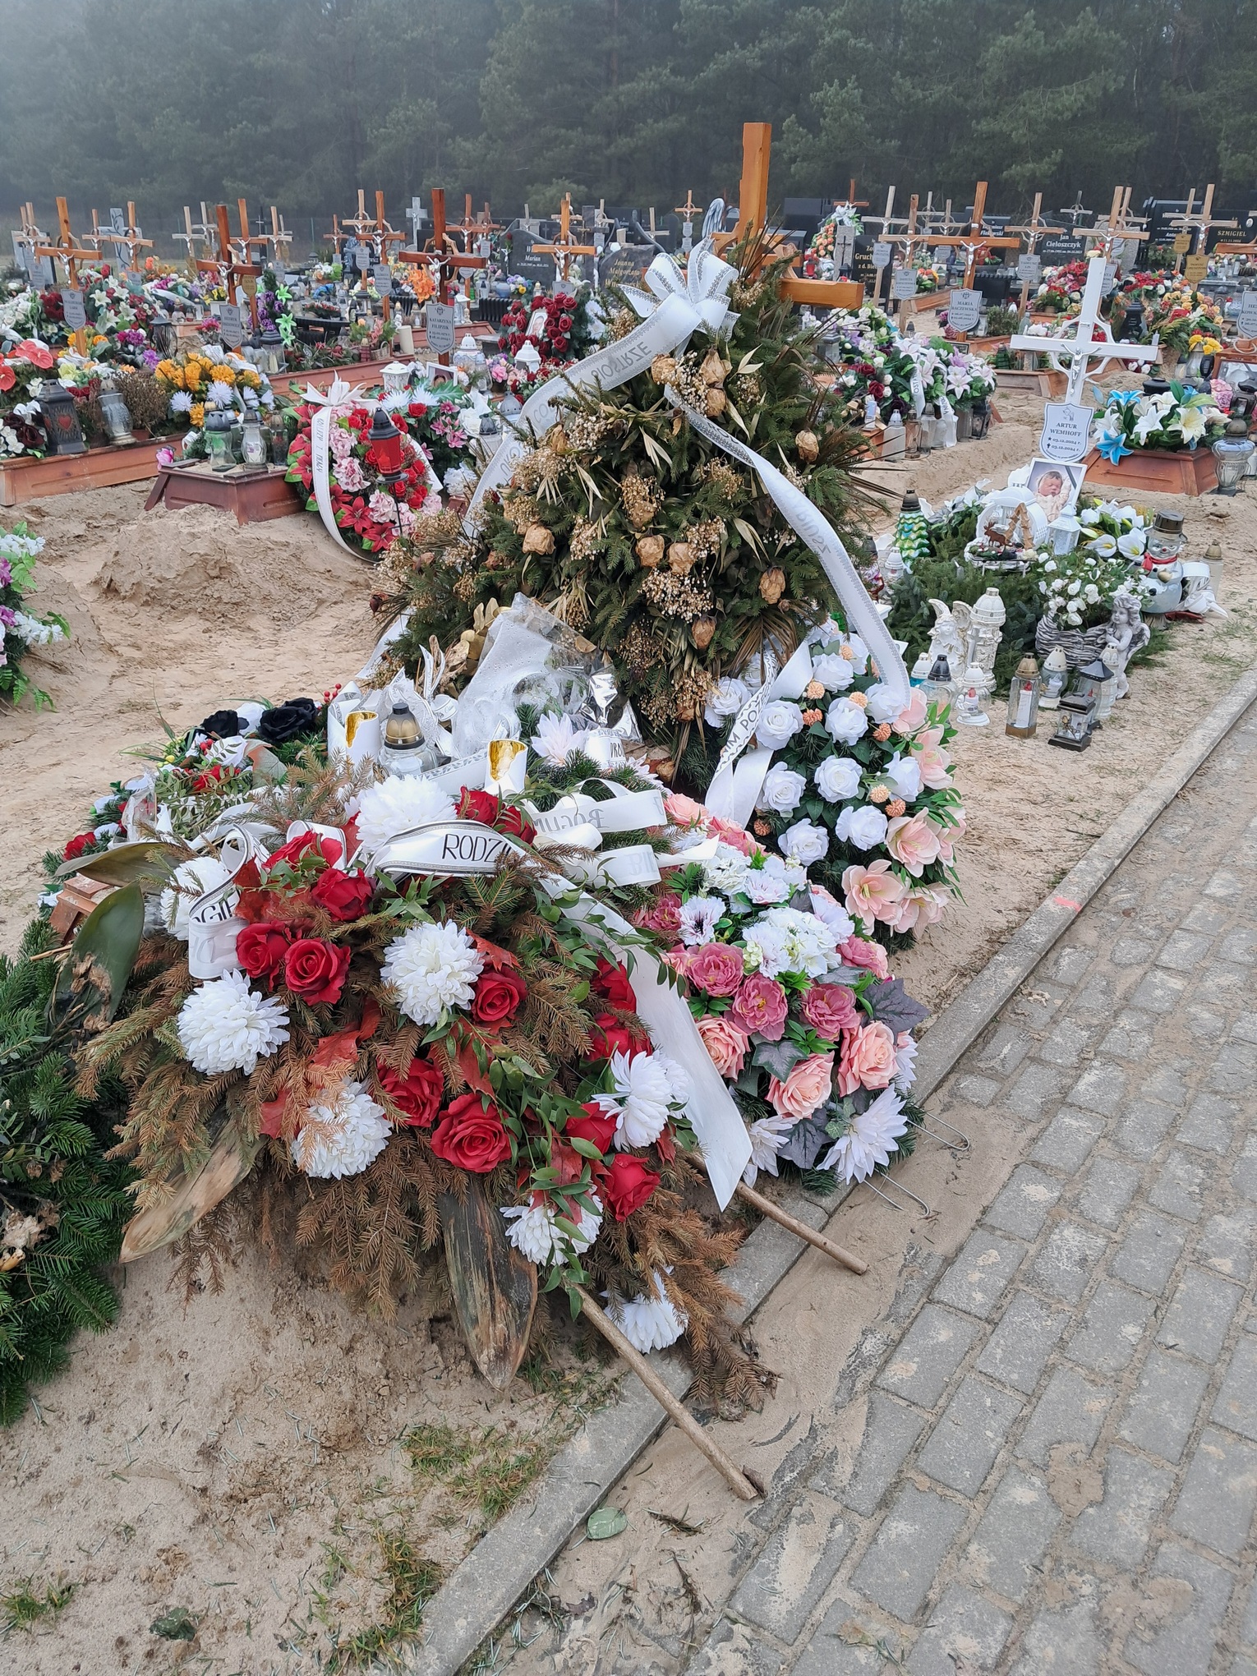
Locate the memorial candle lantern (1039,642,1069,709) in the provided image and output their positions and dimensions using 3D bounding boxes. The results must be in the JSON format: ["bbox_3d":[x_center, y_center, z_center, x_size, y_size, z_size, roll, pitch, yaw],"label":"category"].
[{"bbox_3d":[1.428,-0.540,4.381,0.085,0.205,0.085,14,28,23],"label":"memorial candle lantern"}]

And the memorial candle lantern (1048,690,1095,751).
[{"bbox_3d":[1.368,-0.362,4.014,0.110,0.160,0.110,21,32,35],"label":"memorial candle lantern"}]

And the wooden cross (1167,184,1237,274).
[{"bbox_3d":[5.311,-5.324,12.329,0.630,1.500,0.080,14,28,23],"label":"wooden cross"}]

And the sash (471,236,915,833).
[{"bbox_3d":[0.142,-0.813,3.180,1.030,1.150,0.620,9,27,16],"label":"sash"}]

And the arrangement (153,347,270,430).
[{"bbox_3d":[-2.201,-2.346,6.900,0.580,0.460,0.380,10,27,18],"label":"arrangement"}]

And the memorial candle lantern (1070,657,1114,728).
[{"bbox_3d":[1.510,-0.477,4.246,0.090,0.215,0.090,22,32,35],"label":"memorial candle lantern"}]

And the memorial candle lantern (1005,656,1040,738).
[{"bbox_3d":[1.252,-0.450,4.135,0.075,0.250,0.075,25,34,39],"label":"memorial candle lantern"}]

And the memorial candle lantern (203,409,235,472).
[{"bbox_3d":[-2.117,-2.062,6.760,0.140,0.265,0.140,14,28,23],"label":"memorial candle lantern"}]

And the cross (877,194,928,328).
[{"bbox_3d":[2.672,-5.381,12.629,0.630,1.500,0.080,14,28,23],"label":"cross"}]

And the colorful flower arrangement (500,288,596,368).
[{"bbox_3d":[-0.696,-4.363,11.300,0.750,0.680,0.420,15,29,27],"label":"colorful flower arrangement"}]

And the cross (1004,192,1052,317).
[{"bbox_3d":[4.856,-6.943,15.953,0.700,1.580,0.100,18,30,31],"label":"cross"}]

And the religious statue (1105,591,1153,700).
[{"bbox_3d":[1.665,-0.641,4.361,0.150,0.340,0.150,-12,29,-25],"label":"religious statue"}]

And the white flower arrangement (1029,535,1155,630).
[{"bbox_3d":[1.687,-0.937,4.782,0.380,0.240,0.300,14,28,23],"label":"white flower arrangement"}]

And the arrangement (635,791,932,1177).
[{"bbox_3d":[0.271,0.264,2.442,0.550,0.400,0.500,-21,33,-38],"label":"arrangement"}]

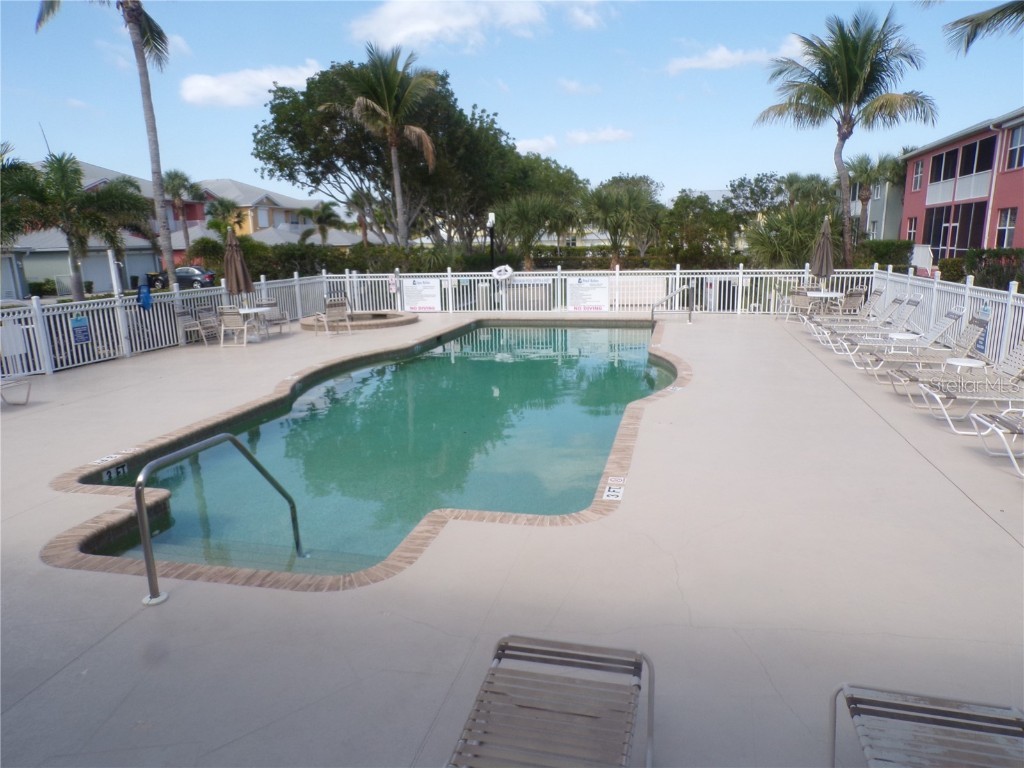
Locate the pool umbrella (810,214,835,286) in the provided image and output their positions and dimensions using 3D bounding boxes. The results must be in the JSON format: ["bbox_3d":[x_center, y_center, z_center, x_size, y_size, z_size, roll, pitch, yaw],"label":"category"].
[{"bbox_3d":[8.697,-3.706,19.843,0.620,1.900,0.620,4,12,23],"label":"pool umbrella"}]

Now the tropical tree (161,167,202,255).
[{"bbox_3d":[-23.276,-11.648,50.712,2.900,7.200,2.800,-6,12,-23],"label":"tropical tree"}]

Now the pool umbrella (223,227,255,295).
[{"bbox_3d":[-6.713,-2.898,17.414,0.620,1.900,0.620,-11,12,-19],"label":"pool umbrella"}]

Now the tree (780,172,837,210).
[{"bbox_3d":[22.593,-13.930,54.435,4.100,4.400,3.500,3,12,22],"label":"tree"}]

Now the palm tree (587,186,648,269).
[{"bbox_3d":[6.197,-9.033,41.484,3.800,4.900,3.700,1,12,8],"label":"palm tree"}]

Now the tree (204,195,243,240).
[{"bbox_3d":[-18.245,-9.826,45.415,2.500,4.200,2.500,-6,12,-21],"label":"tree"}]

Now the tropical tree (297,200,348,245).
[{"bbox_3d":[-11.170,-8.797,42.415,3.100,4.200,3.000,-4,12,-14],"label":"tropical tree"}]

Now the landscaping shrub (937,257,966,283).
[{"bbox_3d":[17.652,-4.579,28.609,1.200,1.100,1.150,6,13,31],"label":"landscaping shrub"}]

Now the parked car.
[{"bbox_3d":[-21.407,-6.992,46.542,4.600,1.460,1.800,-1,11,2],"label":"parked car"}]

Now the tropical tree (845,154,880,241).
[{"bbox_3d":[17.216,-8.062,35.172,2.032,6.344,2.032,-1,11,0],"label":"tropical tree"}]

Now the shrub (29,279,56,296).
[{"bbox_3d":[-26.110,-5.355,39.604,1.500,1.050,1.200,-8,14,-32],"label":"shrub"}]

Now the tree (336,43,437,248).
[{"bbox_3d":[-4.960,-8.402,28.910,4.192,10.251,4.192,-1,11,0],"label":"tree"}]

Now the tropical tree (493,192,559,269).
[{"bbox_3d":[0.716,-6.222,31.902,2.942,4.613,2.942,-1,11,0],"label":"tropical tree"}]

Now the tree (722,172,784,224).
[{"bbox_3d":[13.268,-8.513,39.145,3.276,6.065,3.276,-1,11,0],"label":"tree"}]

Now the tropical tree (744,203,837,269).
[{"bbox_3d":[9.984,-4.729,25.605,3.295,3.529,3.295,-1,11,0],"label":"tropical tree"}]

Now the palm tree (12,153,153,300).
[{"bbox_3d":[-10.504,-3.339,17.648,3.424,4.623,3.424,-1,11,0],"label":"palm tree"}]

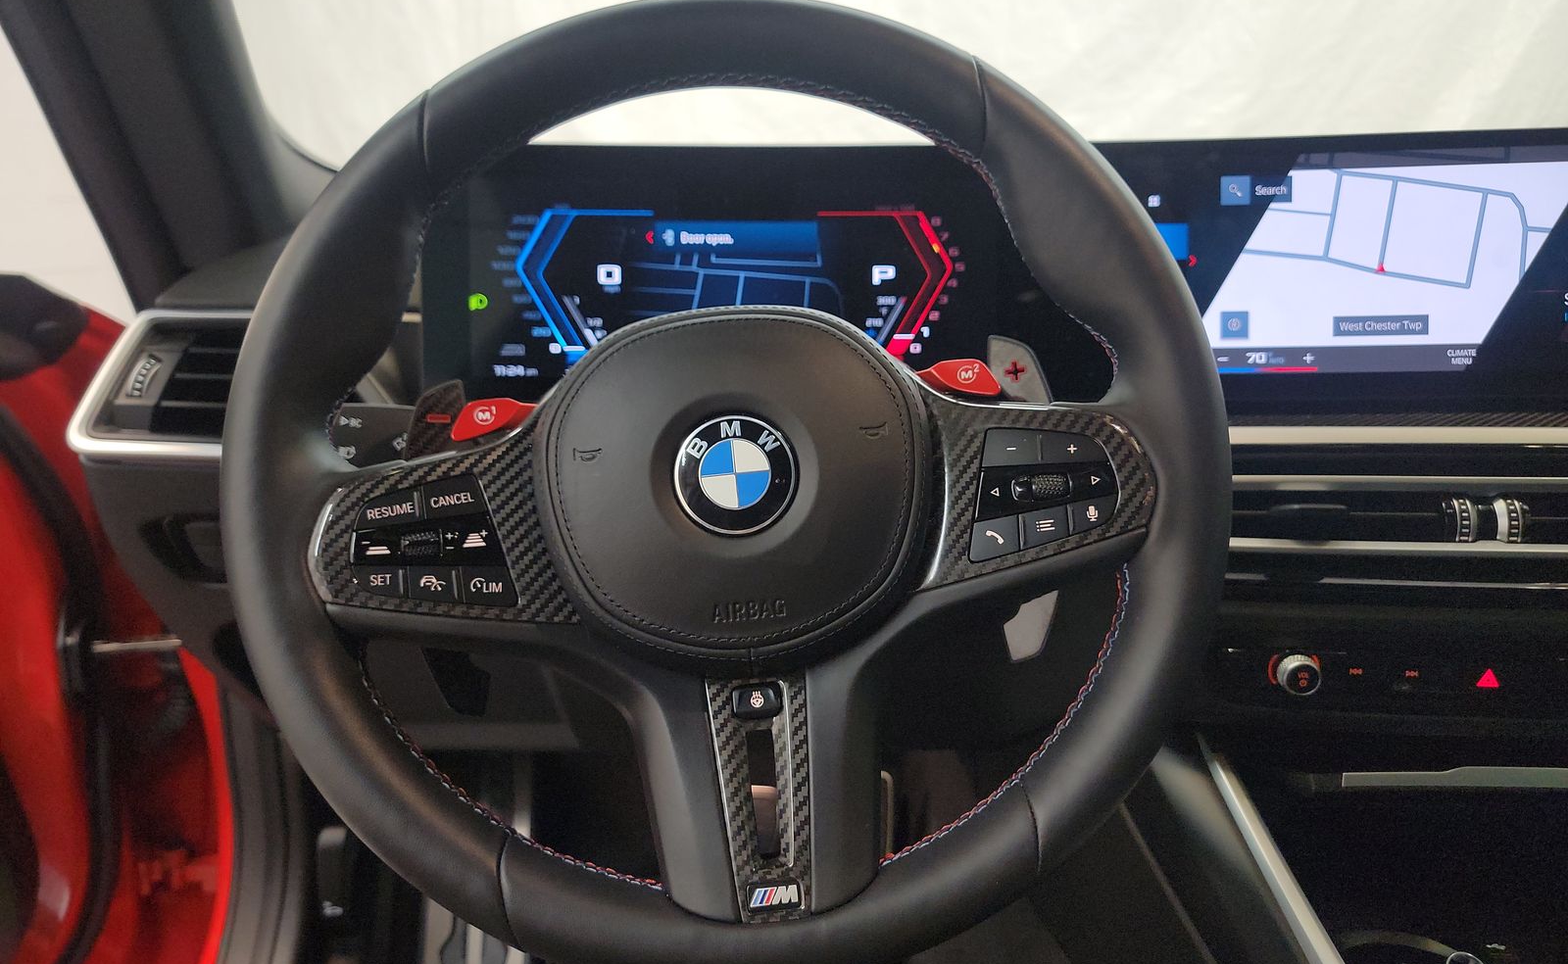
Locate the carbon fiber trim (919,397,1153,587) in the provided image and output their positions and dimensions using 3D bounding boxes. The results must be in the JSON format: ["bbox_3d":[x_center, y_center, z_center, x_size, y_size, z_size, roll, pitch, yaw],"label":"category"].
[{"bbox_3d":[0.093,0.002,0.414,0.092,0.071,0.025,-5,-9,-2],"label":"carbon fiber trim"}]

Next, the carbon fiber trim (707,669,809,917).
[{"bbox_3d":[-0.007,0.112,0.387,0.035,0.083,0.016,-5,-9,-2],"label":"carbon fiber trim"}]

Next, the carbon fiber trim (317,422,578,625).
[{"bbox_3d":[-0.125,0.020,0.407,0.094,0.071,0.025,-5,-9,-2],"label":"carbon fiber trim"}]

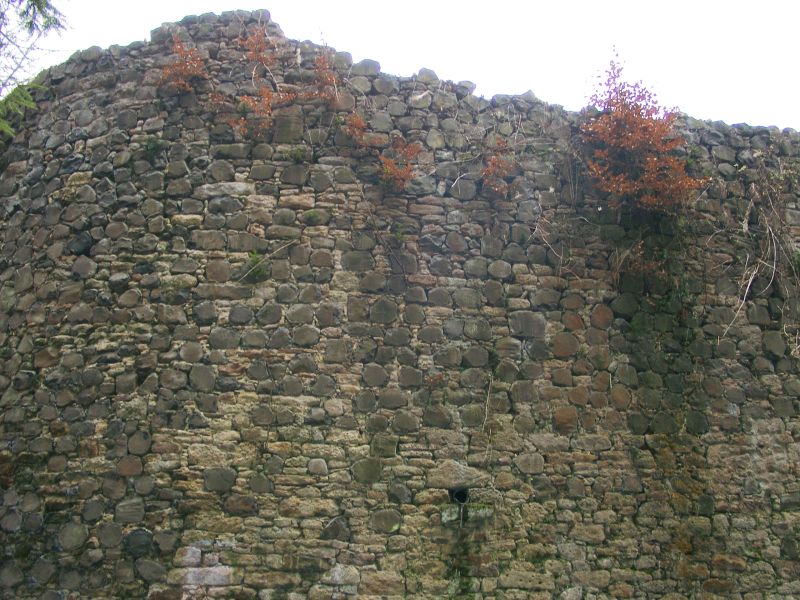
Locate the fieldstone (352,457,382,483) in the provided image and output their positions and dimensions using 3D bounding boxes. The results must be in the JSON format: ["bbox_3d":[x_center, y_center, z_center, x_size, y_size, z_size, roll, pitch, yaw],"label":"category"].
[{"bbox_3d":[-0.336,1.750,8.114,0.296,0.255,0.234,0,-12,-1],"label":"fieldstone"}]

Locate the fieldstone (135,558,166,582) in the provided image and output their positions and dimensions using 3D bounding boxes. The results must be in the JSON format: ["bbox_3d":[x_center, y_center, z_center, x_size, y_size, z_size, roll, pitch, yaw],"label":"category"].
[{"bbox_3d":[-2.284,2.476,7.193,0.291,0.218,0.204,-4,-14,15],"label":"fieldstone"}]

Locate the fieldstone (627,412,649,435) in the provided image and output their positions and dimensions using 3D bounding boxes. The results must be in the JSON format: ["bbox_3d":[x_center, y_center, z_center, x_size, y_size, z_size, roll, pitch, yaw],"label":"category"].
[{"bbox_3d":[2.306,1.199,7.630,0.214,0.207,0.165,2,-16,-9],"label":"fieldstone"}]

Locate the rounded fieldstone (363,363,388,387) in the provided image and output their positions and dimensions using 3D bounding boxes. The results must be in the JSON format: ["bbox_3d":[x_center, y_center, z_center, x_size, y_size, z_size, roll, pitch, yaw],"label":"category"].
[{"bbox_3d":[-0.230,0.698,7.364,0.242,0.224,0.186,0,-14,0],"label":"rounded fieldstone"}]

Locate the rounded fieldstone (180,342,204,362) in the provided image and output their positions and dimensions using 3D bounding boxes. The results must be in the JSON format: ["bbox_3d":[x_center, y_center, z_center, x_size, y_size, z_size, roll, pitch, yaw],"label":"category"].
[{"bbox_3d":[-2.052,0.519,7.771,0.240,0.195,0.169,-3,-16,10],"label":"rounded fieldstone"}]

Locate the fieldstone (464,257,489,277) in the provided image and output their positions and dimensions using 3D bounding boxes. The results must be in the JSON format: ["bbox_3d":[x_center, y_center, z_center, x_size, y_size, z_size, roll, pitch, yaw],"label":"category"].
[{"bbox_3d":[0.838,-0.367,8.607,0.256,0.209,0.198,1,-12,-7],"label":"fieldstone"}]

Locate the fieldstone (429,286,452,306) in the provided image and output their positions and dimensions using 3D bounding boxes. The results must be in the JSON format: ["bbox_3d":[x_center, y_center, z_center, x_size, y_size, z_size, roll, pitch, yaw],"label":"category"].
[{"bbox_3d":[0.389,-0.034,7.542,0.229,0.191,0.168,0,-14,0],"label":"fieldstone"}]

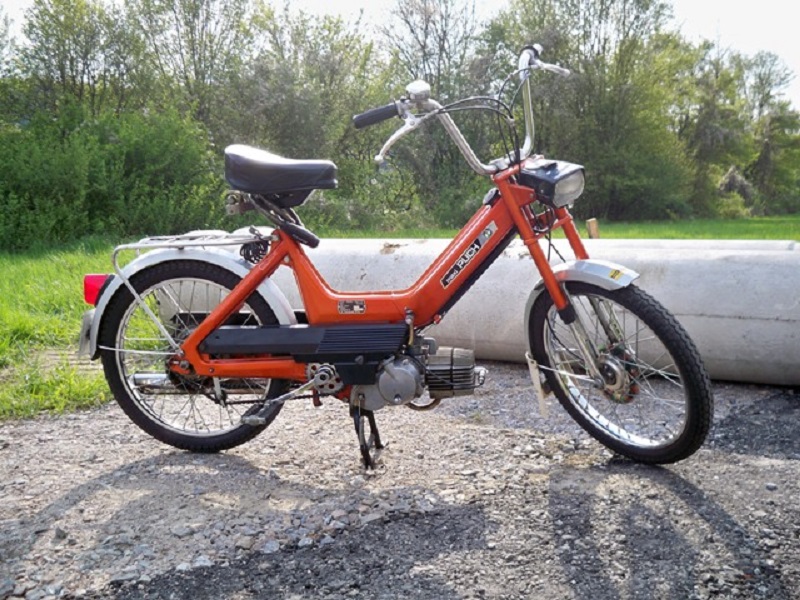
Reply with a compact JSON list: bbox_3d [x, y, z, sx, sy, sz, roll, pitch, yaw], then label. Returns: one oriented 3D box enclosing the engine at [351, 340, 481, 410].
[{"bbox_3d":[0.043,0.193,2.143,0.345,0.185,0.180,0,11,7],"label":"engine"}]

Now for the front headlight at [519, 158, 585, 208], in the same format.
[{"bbox_3d":[0.360,-0.282,1.898,0.105,0.100,0.130,-31,34,-27],"label":"front headlight"}]

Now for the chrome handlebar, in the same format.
[{"bbox_3d":[0.195,-0.463,1.994,0.630,0.260,0.190,-31,34,-27],"label":"chrome handlebar"}]

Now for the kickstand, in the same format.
[{"bbox_3d":[-0.085,0.345,2.189,0.075,0.175,0.175,0,11,7],"label":"kickstand"}]

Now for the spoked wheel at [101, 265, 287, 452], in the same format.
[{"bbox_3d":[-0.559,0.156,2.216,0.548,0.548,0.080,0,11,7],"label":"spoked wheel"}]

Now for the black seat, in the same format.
[{"bbox_3d":[-0.304,-0.322,2.087,0.285,0.165,0.210,0,11,7],"label":"black seat"}]

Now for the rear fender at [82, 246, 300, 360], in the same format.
[{"bbox_3d":[-0.566,0.014,2.188,0.600,0.320,0.078,0,11,7],"label":"rear fender"}]

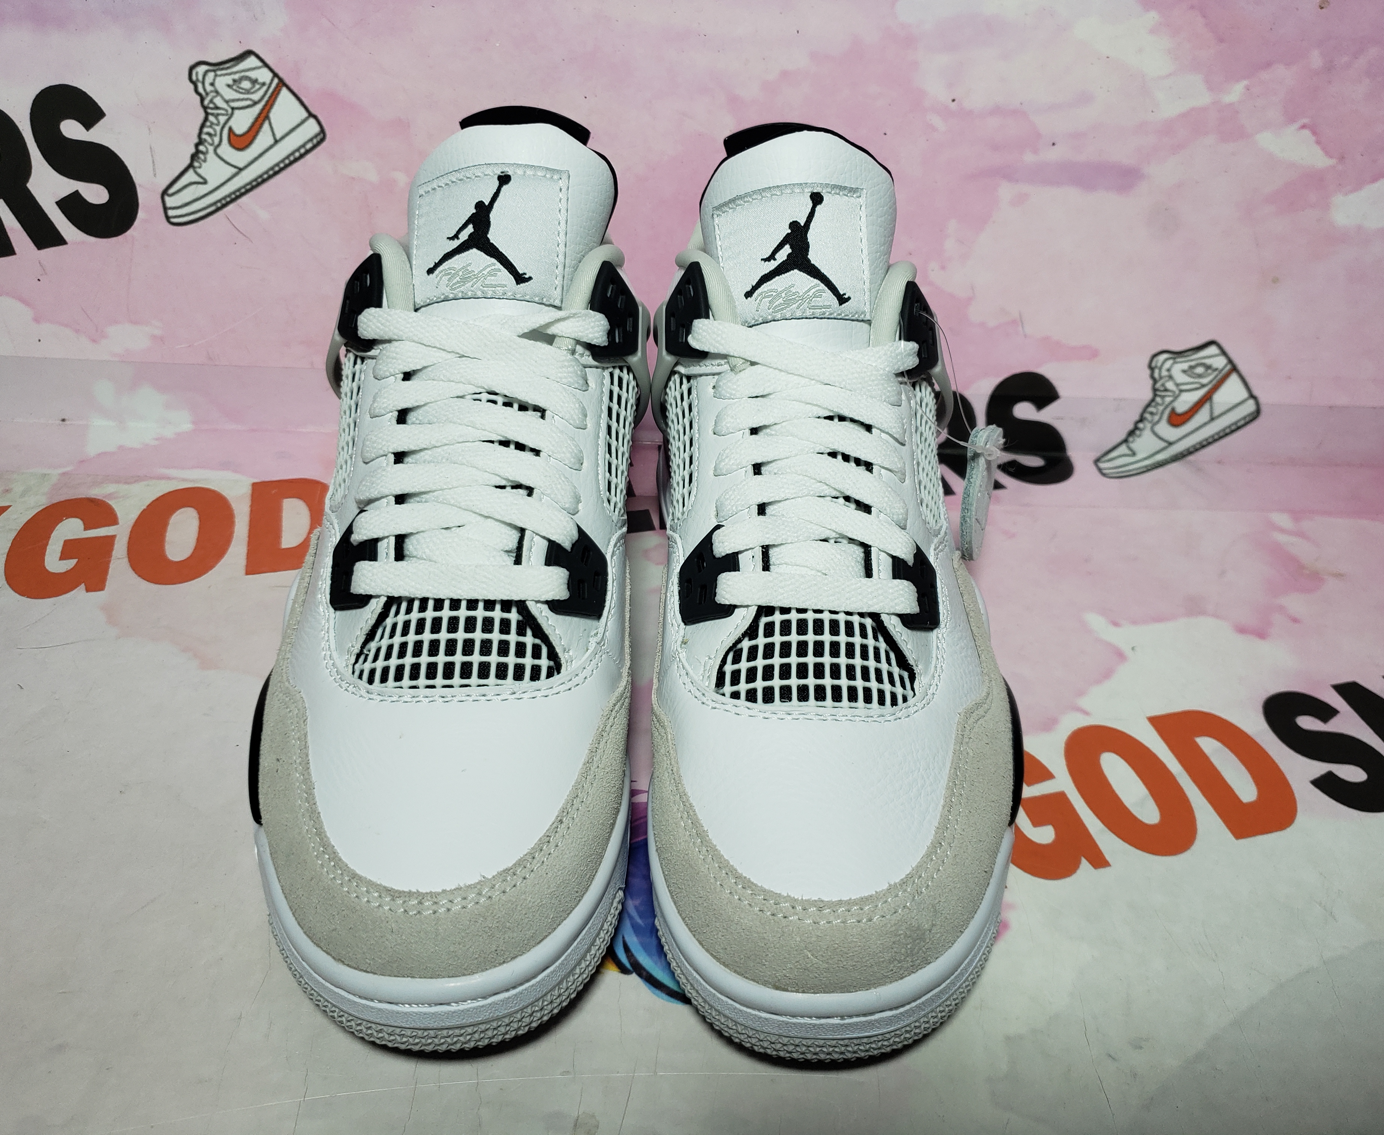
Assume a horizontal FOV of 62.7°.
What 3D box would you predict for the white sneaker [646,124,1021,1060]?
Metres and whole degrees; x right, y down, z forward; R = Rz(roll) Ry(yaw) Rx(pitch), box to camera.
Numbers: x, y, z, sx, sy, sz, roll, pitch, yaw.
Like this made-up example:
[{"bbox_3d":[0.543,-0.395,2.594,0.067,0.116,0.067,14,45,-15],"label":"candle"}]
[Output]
[{"bbox_3d":[0.042,-0.027,0.336,0.105,0.160,0.290,3,41,-5],"label":"white sneaker"}]

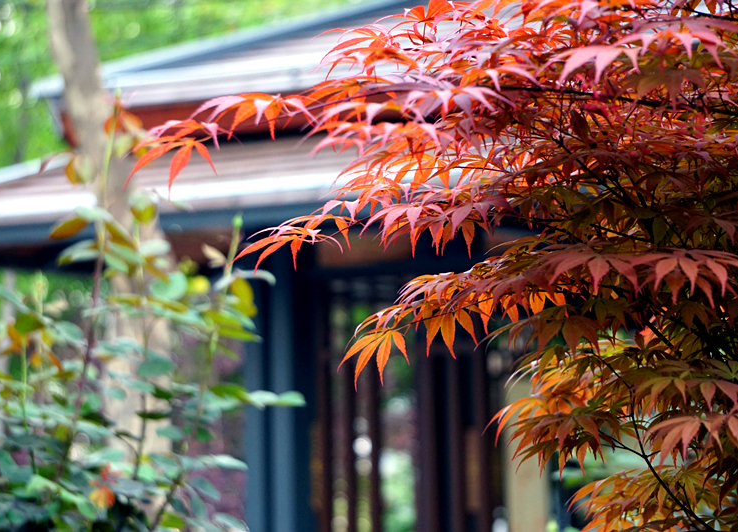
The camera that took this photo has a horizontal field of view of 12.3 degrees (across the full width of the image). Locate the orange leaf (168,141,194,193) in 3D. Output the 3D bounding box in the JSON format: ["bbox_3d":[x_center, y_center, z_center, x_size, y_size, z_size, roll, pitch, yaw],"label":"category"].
[{"bbox_3d":[-0.177,-0.091,3.200,0.020,0.054,0.012,19,-13,5],"label":"orange leaf"}]

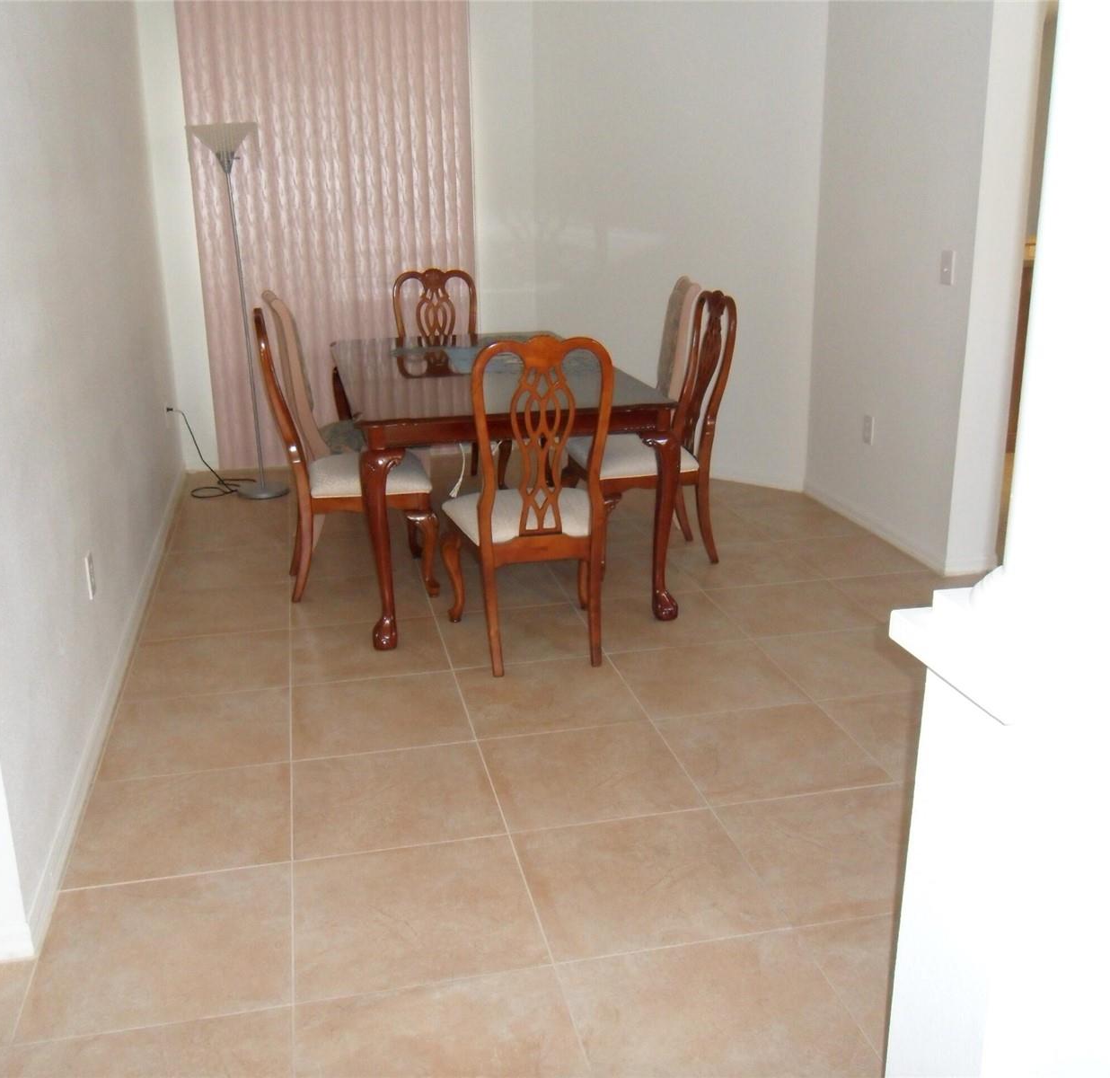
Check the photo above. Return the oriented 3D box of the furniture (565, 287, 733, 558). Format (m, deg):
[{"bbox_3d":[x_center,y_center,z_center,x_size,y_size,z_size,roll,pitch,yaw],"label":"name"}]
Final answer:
[{"bbox_3d":[0.383,-0.442,4.498,0.599,1.062,0.508,-5,18,-14],"label":"furniture"}]

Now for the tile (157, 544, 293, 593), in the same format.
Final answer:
[{"bbox_3d":[-1.333,0.126,4.547,0.508,0.010,0.483,-5,18,-12],"label":"tile"}]

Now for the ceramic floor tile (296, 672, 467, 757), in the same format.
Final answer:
[{"bbox_3d":[-0.525,0.527,3.376,0.510,0.010,0.505,-4,18,-12],"label":"ceramic floor tile"}]

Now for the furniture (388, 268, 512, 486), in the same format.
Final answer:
[{"bbox_3d":[-0.540,-0.776,5.618,0.527,1.044,0.644,-4,17,-12],"label":"furniture"}]

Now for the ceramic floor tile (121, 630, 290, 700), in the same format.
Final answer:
[{"bbox_3d":[-1.139,0.421,3.731,0.510,0.010,0.505,-4,18,-12],"label":"ceramic floor tile"}]

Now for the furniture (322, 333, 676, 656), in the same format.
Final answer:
[{"bbox_3d":[-0.304,-0.315,4.611,1.076,0.771,1.882,-5,18,-12],"label":"furniture"}]

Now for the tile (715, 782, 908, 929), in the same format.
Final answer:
[{"bbox_3d":[0.661,0.700,2.516,0.488,0.010,0.488,-4,17,-12],"label":"tile"}]

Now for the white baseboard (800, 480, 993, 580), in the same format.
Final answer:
[{"bbox_3d":[1.527,-0.092,5.154,0.222,0.083,1.349,-4,18,-12],"label":"white baseboard"}]

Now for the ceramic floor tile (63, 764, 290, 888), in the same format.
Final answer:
[{"bbox_3d":[-0.873,0.671,2.660,0.488,0.010,0.488,-4,17,-12],"label":"ceramic floor tile"}]

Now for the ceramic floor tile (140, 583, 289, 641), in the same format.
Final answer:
[{"bbox_3d":[-1.226,0.269,4.098,0.508,0.010,0.483,-5,18,-12],"label":"ceramic floor tile"}]

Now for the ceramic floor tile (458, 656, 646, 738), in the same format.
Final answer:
[{"bbox_3d":[-0.021,0.489,3.483,0.510,0.010,0.505,-4,18,-12],"label":"ceramic floor tile"}]

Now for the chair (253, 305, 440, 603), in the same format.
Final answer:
[{"bbox_3d":[-0.777,-0.336,4.166,0.620,1.044,0.517,-4,17,-12],"label":"chair"}]

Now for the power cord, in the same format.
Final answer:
[{"bbox_3d":[-1.742,-0.448,5.672,0.410,0.405,0.342,-4,17,-12],"label":"power cord"}]

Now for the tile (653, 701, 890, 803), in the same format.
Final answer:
[{"bbox_3d":[0.581,0.581,3.070,0.508,0.010,0.483,-5,18,-12],"label":"tile"}]

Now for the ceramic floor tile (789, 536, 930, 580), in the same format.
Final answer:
[{"bbox_3d":[1.280,0.079,4.768,0.475,0.010,0.485,-4,18,-12],"label":"ceramic floor tile"}]

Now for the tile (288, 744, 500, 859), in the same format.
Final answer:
[{"bbox_3d":[-0.410,0.659,2.859,0.508,0.010,0.483,-5,18,-12],"label":"tile"}]

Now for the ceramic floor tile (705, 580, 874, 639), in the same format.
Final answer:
[{"bbox_3d":[0.826,0.250,3.999,0.488,0.010,0.488,-4,17,-12],"label":"ceramic floor tile"}]

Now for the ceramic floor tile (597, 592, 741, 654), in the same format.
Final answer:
[{"bbox_3d":[0.367,0.295,3.967,0.508,0.010,0.483,-5,18,-12],"label":"ceramic floor tile"}]

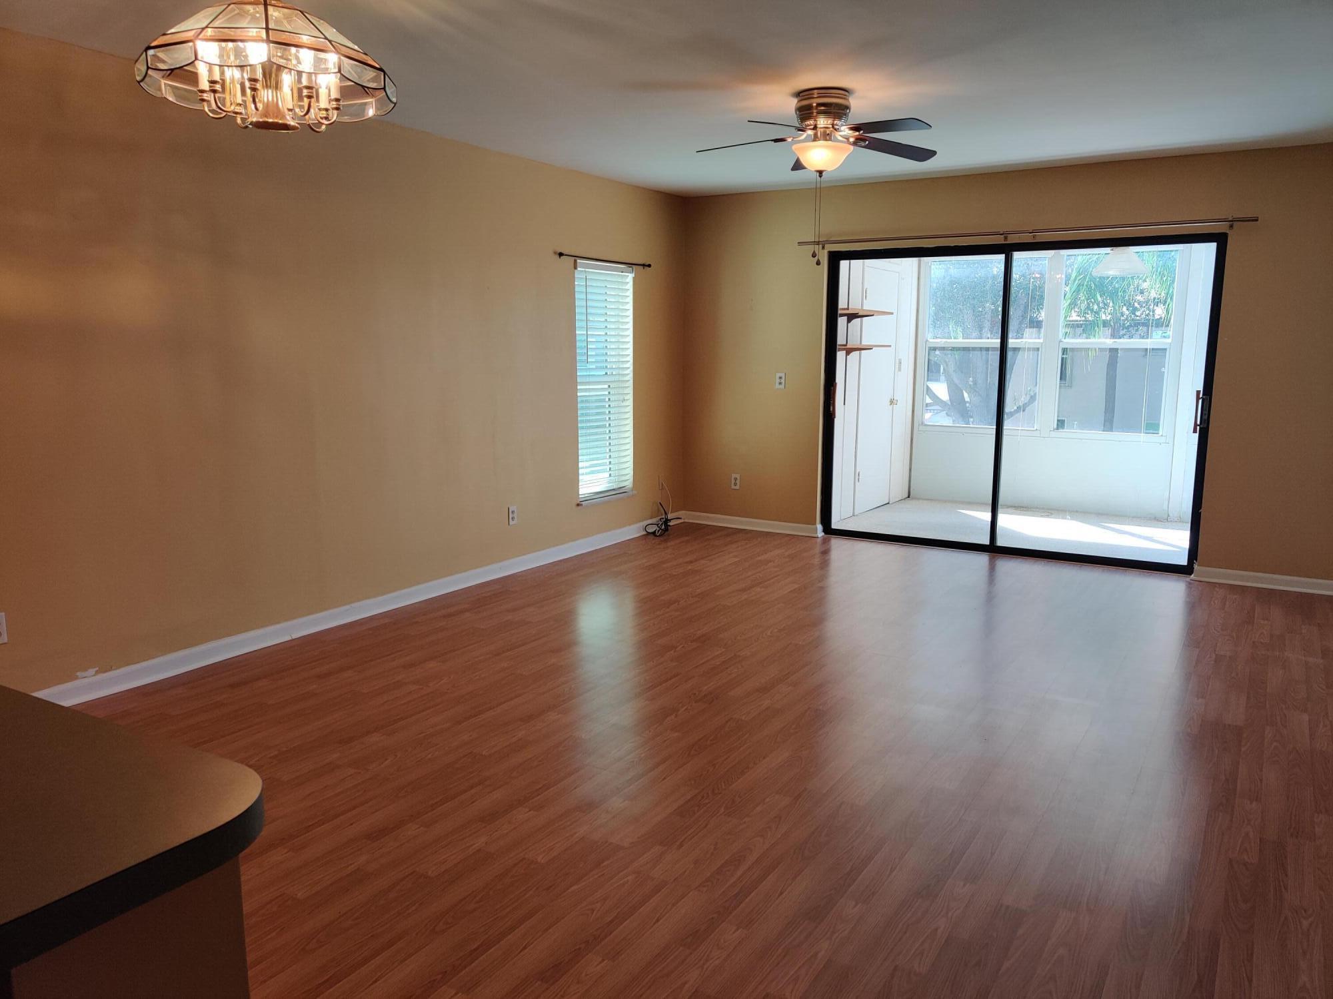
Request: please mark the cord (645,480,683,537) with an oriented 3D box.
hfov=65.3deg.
[{"bbox_3d":[-0.018,0.052,7.662,0.170,0.380,0.440,5,10,30],"label":"cord"}]

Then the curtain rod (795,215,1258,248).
[{"bbox_3d":[2.095,-1.647,6.485,2.800,0.060,0.090,6,10,33],"label":"curtain rod"}]

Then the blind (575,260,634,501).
[{"bbox_3d":[-0.425,-0.794,7.004,0.070,1.555,0.680,5,10,30],"label":"blind"}]

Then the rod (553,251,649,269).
[{"bbox_3d":[-0.389,-1.567,6.833,0.080,0.050,1.080,5,10,30],"label":"rod"}]

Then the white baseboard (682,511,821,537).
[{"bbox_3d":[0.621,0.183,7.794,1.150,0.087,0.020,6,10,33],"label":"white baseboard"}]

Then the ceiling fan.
[{"bbox_3d":[0.673,-1.581,4.490,1.120,0.340,1.140,3,9,18],"label":"ceiling fan"}]

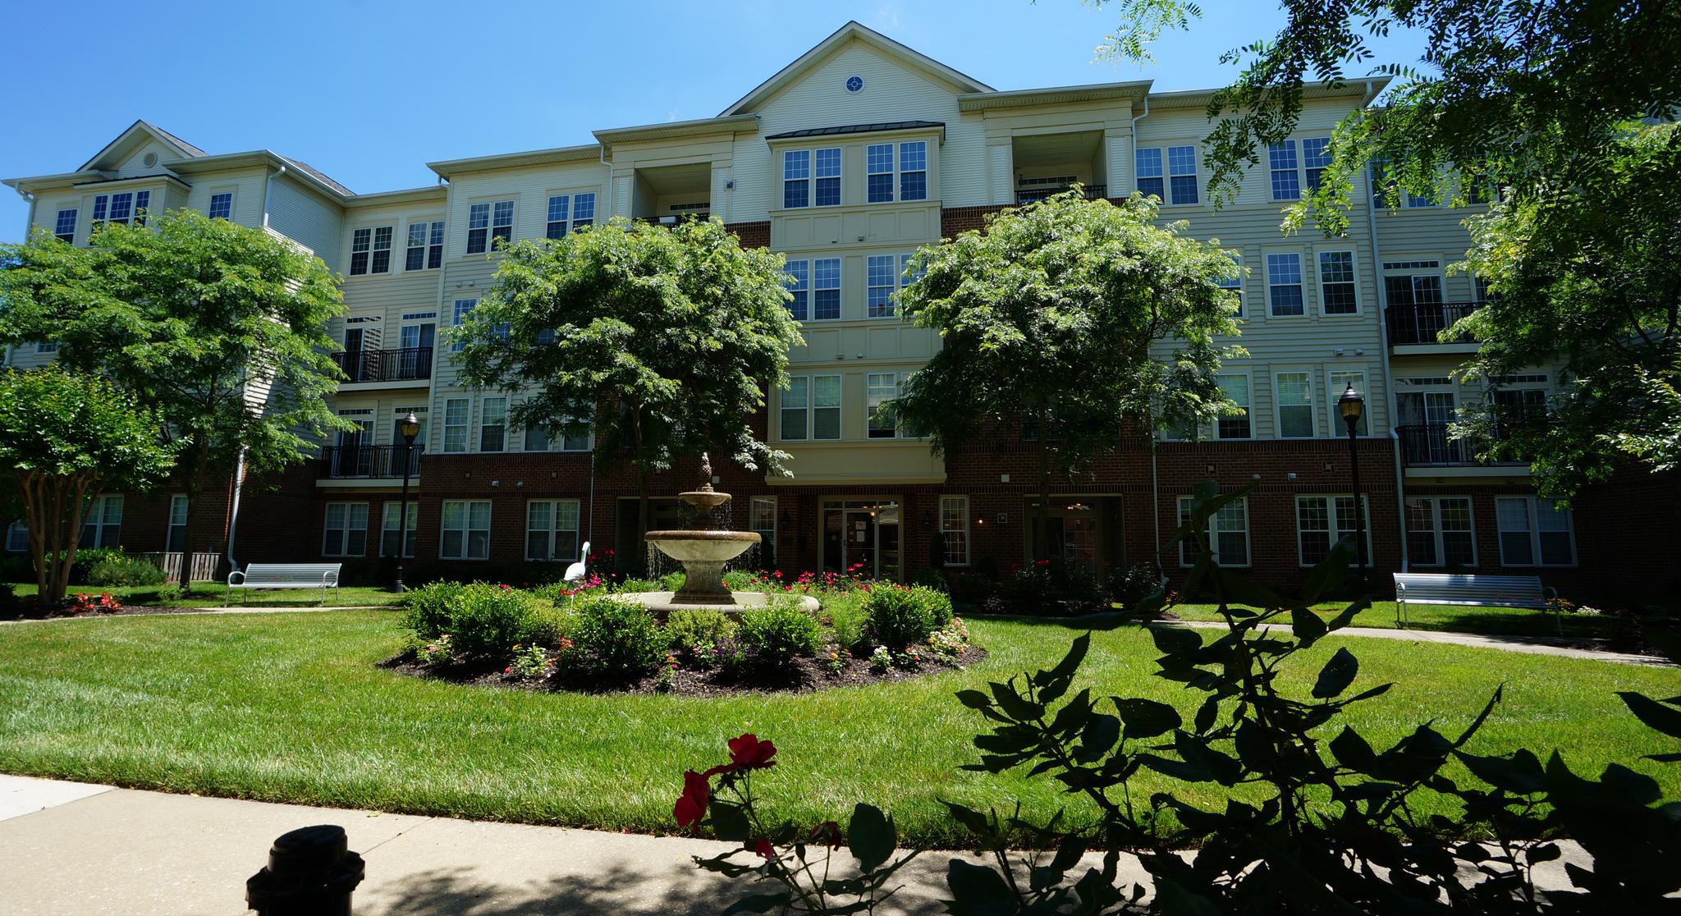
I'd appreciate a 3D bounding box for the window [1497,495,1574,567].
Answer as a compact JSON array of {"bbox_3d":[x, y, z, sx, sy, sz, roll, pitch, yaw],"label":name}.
[{"bbox_3d":[17.050,1.805,17.168,1.676,1.730,0.120,-1,-7,9],"label":"window"}]

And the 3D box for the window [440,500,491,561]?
[{"bbox_3d":[-11.239,2.161,21.034,1.625,1.799,0.120,-1,-7,9],"label":"window"}]

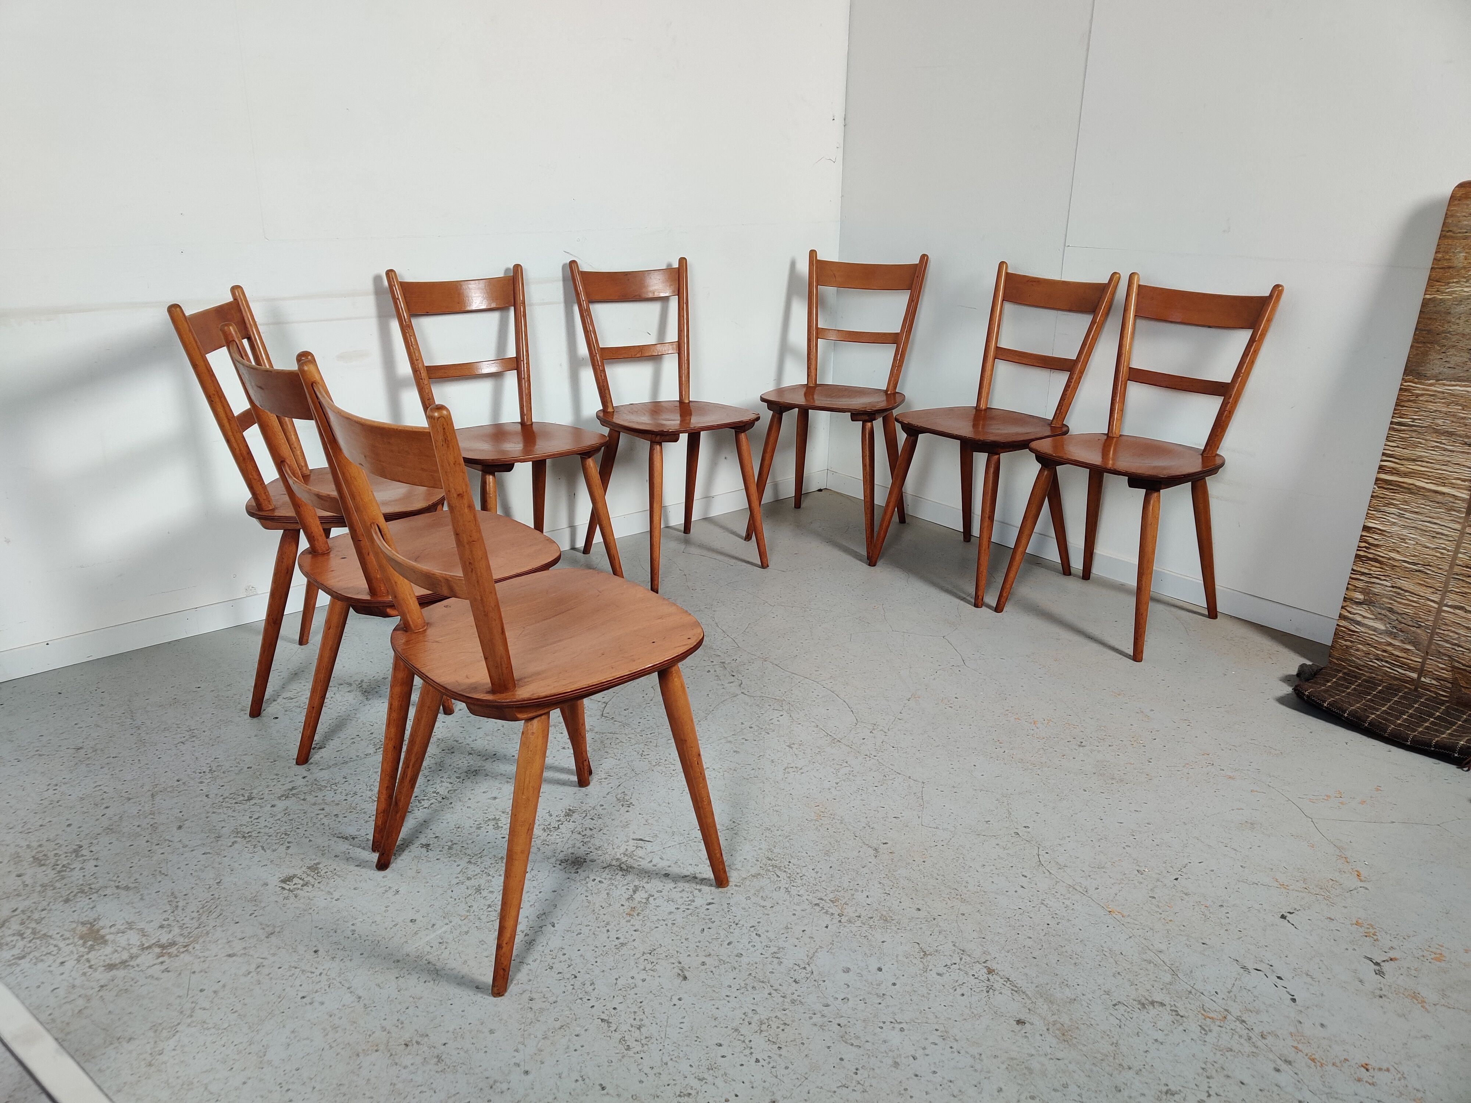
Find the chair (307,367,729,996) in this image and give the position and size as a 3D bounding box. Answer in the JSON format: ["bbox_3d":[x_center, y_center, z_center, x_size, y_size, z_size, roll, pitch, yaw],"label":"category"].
[{"bbox_3d":[-0.304,0.133,1.698,0.456,0.825,0.417,-15,25,-39],"label":"chair"}]

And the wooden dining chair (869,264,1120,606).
[{"bbox_3d":[0.693,-0.342,3.131,0.456,0.825,0.417,-13,24,-36],"label":"wooden dining chair"}]

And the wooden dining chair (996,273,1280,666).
[{"bbox_3d":[0.983,-0.232,2.826,0.456,0.825,0.417,-15,25,-39],"label":"wooden dining chair"}]

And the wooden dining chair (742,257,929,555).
[{"bbox_3d":[0.310,-0.459,3.455,0.417,0.825,0.456,9,21,22],"label":"wooden dining chair"}]

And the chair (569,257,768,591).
[{"bbox_3d":[-0.178,-0.372,3.176,0.417,0.825,0.456,-12,23,-34],"label":"chair"}]

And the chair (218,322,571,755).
[{"bbox_3d":[-0.560,0.021,2.014,0.456,0.825,0.417,-14,24,-37],"label":"chair"}]

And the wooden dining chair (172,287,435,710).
[{"bbox_3d":[-0.820,-0.118,2.403,0.456,0.825,0.417,-1,19,-5],"label":"wooden dining chair"}]

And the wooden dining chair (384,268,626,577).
[{"bbox_3d":[-0.562,-0.275,2.873,0.417,0.825,0.456,-16,25,-40],"label":"wooden dining chair"}]

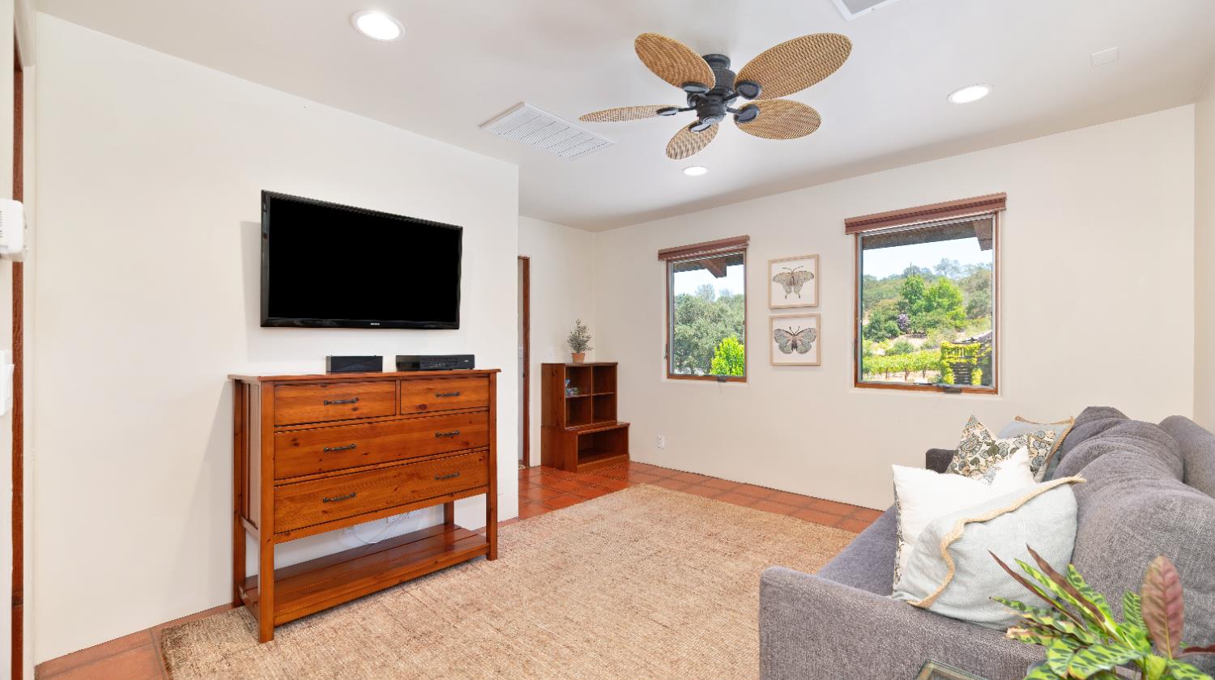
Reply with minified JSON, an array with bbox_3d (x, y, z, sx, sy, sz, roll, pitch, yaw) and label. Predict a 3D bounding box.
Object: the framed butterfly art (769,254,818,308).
[{"bbox_3d":[1.494,-0.462,4.063,0.397,0.407,0.027,0,-1,43],"label":"framed butterfly art"}]

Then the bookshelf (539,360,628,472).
[{"bbox_3d":[-0.210,0.739,5.123,0.520,1.019,0.732,0,-1,43],"label":"bookshelf"}]

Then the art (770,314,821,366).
[{"bbox_3d":[1.498,0.001,4.055,0.401,0.413,0.027,0,-1,43],"label":"art"}]

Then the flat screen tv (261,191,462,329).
[{"bbox_3d":[-1.249,-0.372,2.703,0.073,0.623,1.009,5,3,43],"label":"flat screen tv"}]

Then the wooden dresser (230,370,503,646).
[{"bbox_3d":[-1.158,0.689,2.578,0.462,1.061,1.156,0,-1,43],"label":"wooden dresser"}]

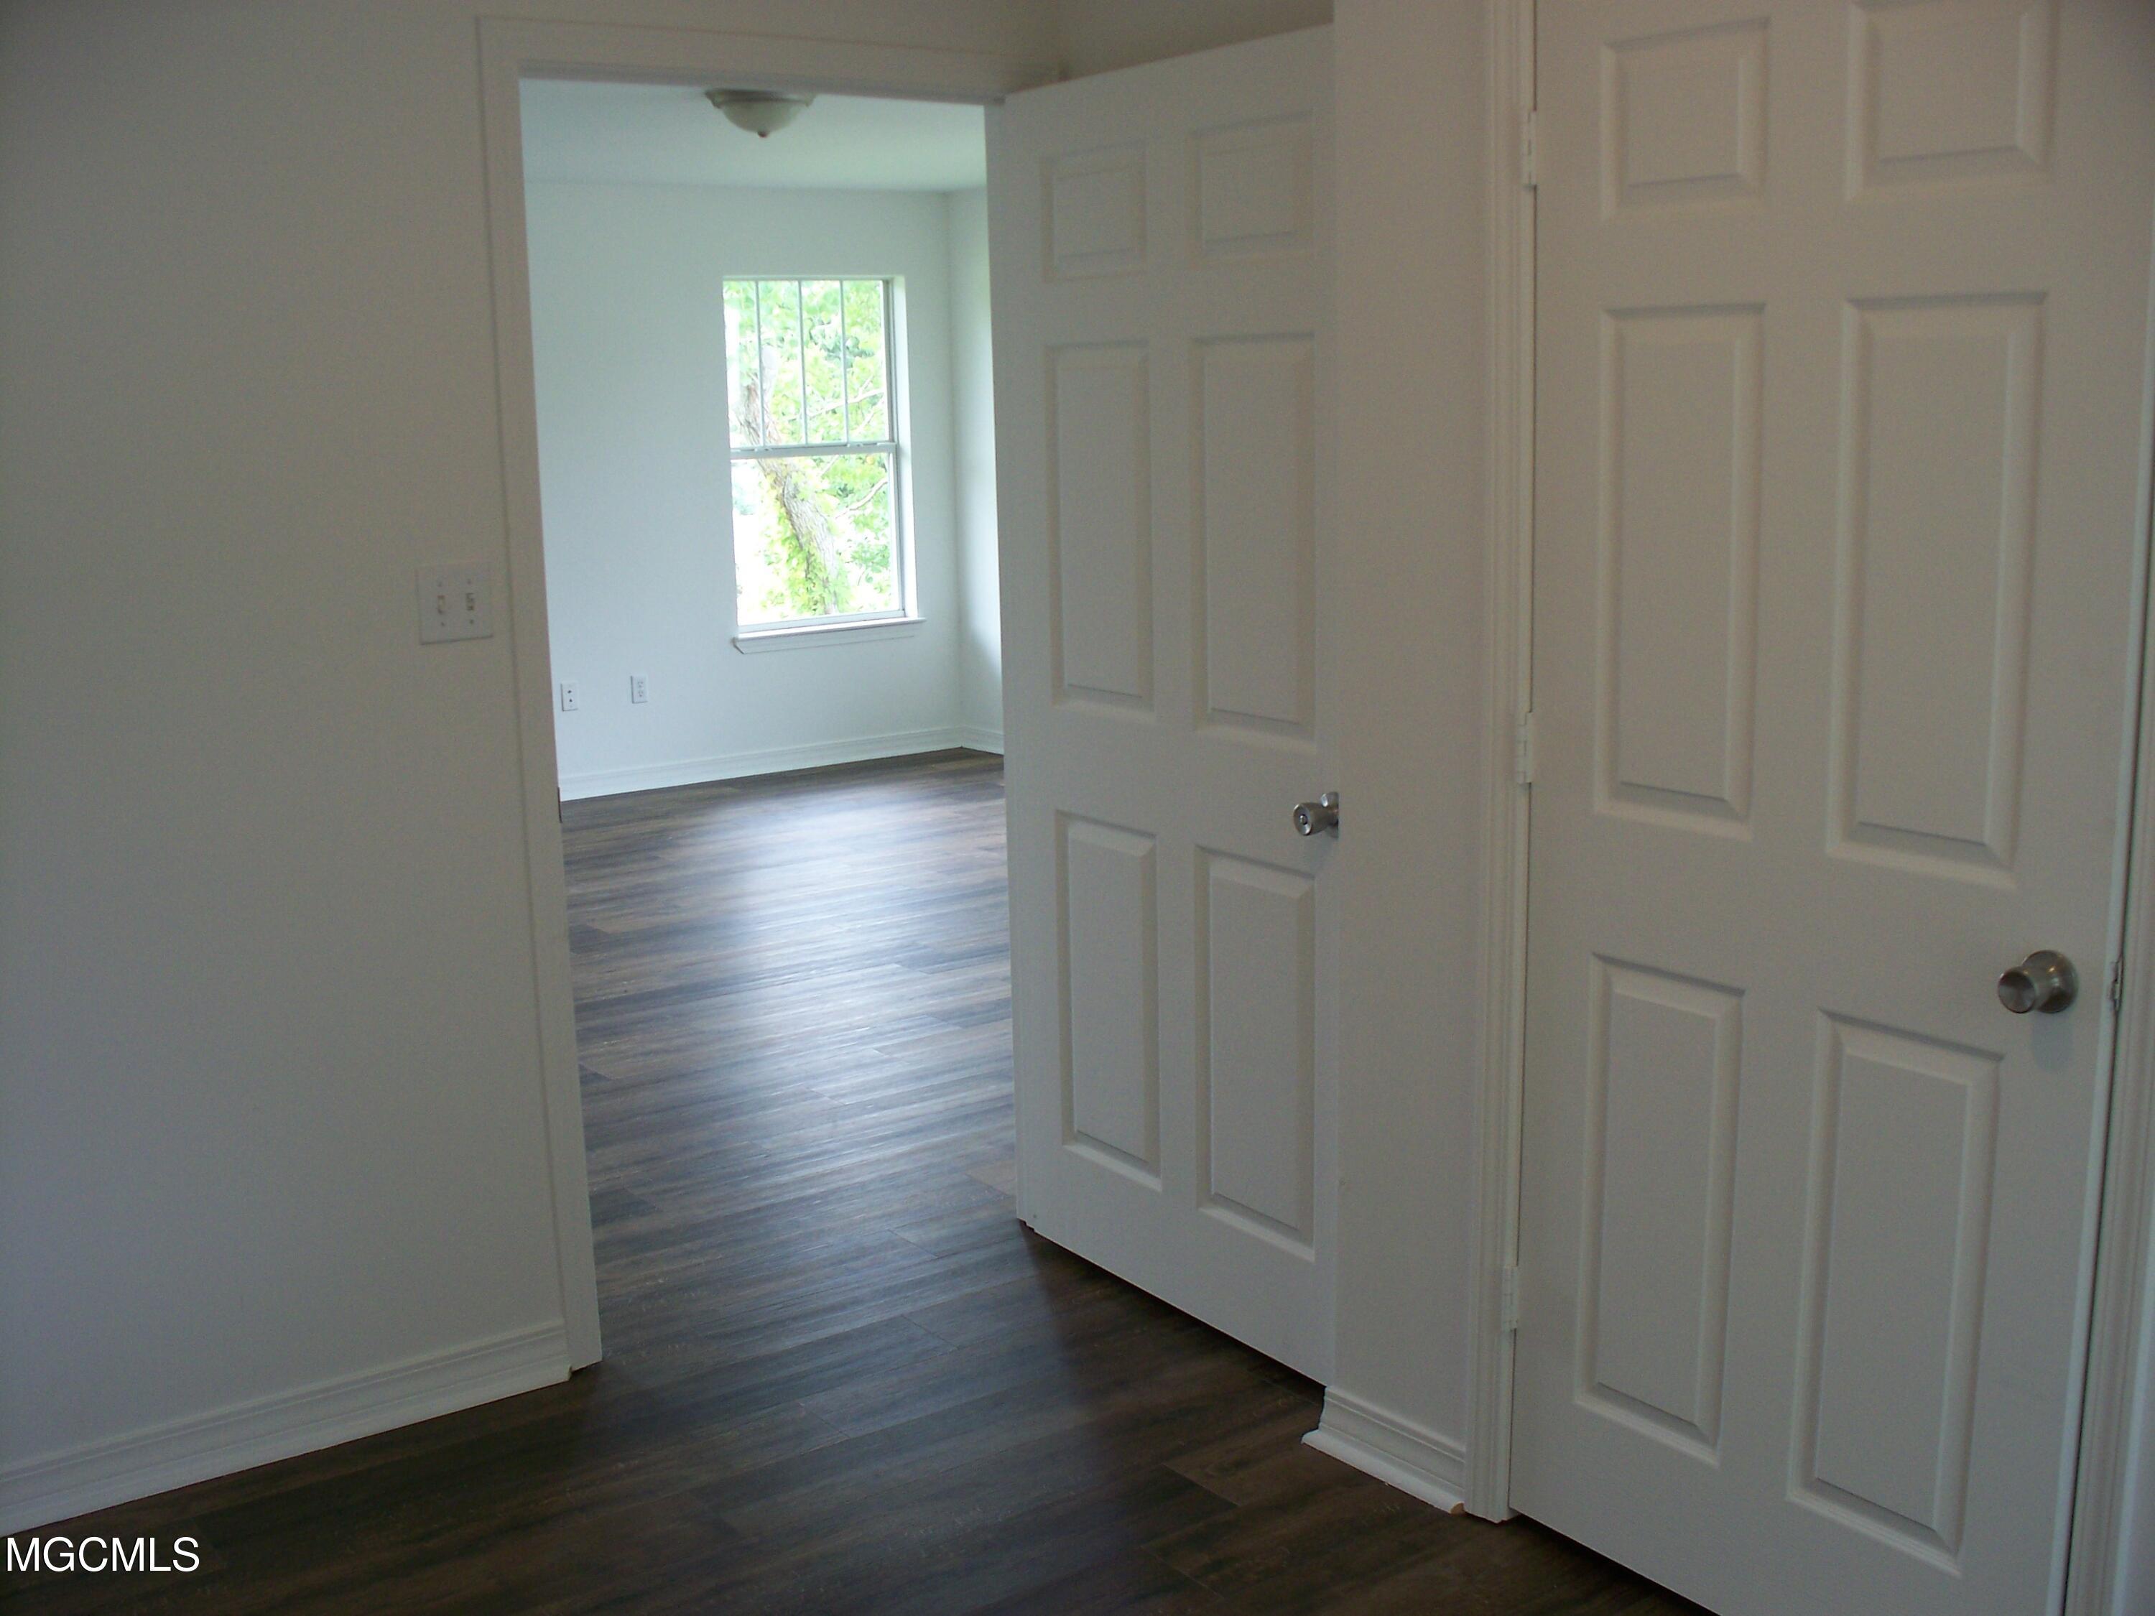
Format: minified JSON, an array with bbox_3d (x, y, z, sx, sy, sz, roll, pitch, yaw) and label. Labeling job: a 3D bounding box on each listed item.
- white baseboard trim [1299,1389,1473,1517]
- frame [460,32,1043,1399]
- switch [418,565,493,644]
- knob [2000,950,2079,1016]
[{"bbox_3d":[0.442,0.929,3.251,0.032,0.085,0.293,-9,13,-35],"label":"white baseboard trim"},{"bbox_3d":[-0.464,-0.190,3.800,1.030,2.110,0.140,-9,13,-34],"label":"frame"},{"bbox_3d":[-0.937,-0.308,3.371,0.114,0.114,0.018,-9,13,-34],"label":"switch"},{"bbox_3d":[0.983,0.185,2.307,0.063,0.066,0.066,-9,13,-35],"label":"knob"}]

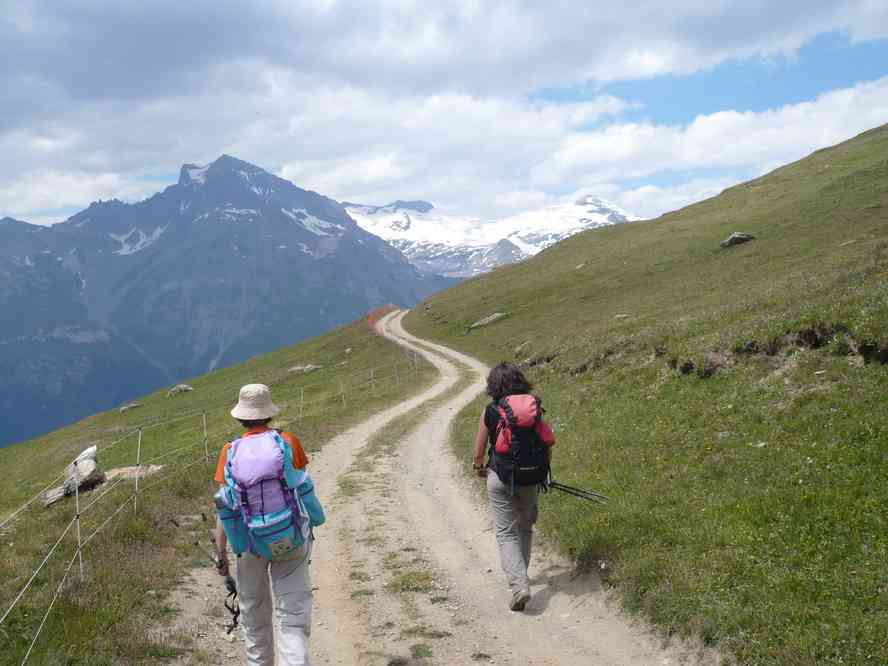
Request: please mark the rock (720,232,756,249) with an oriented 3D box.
[{"bbox_3d":[16.399,-5.151,50.000,1.945,0.846,1.400,0,1,18],"label":"rock"}]

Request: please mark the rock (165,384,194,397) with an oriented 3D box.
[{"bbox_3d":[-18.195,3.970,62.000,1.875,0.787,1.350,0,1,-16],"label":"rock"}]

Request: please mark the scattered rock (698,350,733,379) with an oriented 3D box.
[{"bbox_3d":[4.082,0.474,13.500,0.496,0.400,0.400,0,1,17],"label":"scattered rock"}]

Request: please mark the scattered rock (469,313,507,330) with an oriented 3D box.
[{"bbox_3d":[2.907,-0.768,60.000,2.463,1.143,1.500,0,1,3],"label":"scattered rock"}]

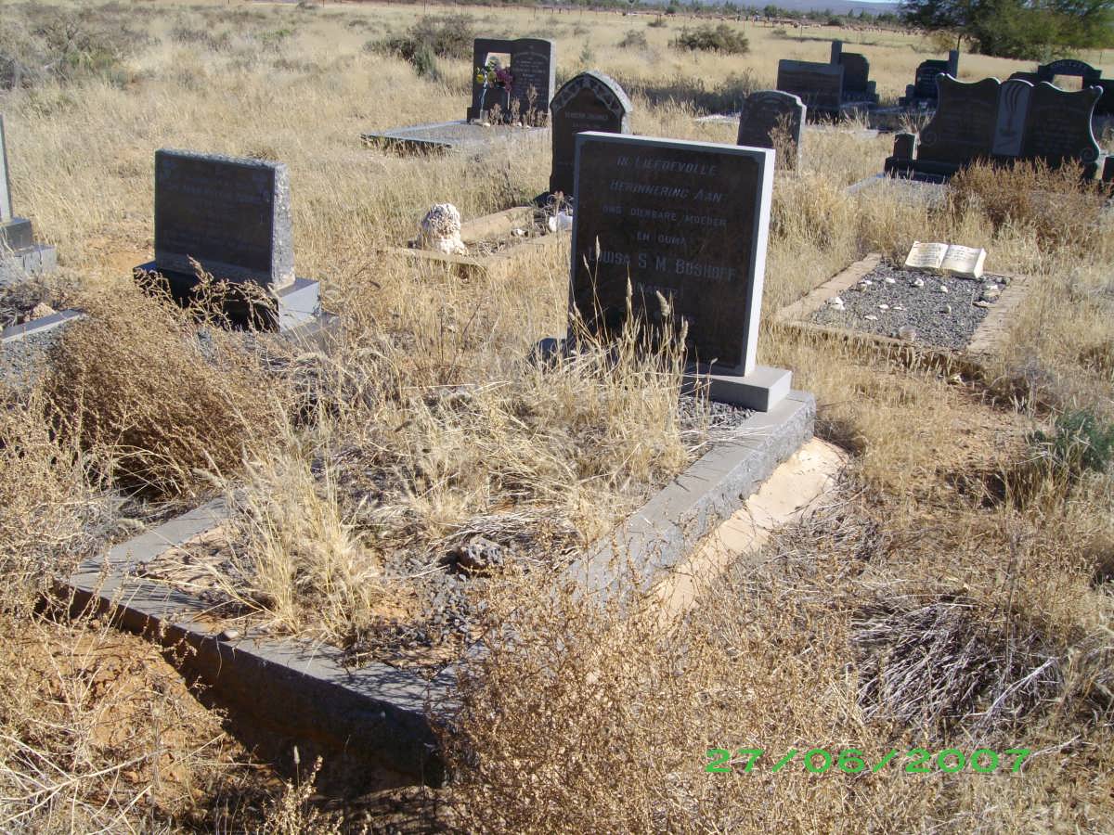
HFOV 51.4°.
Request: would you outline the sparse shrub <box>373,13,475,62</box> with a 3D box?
[{"bbox_3d":[-2.838,-8.441,25.672,2.443,0.977,2.199,1,20,-7],"label":"sparse shrub"}]

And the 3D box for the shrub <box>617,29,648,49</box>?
[{"bbox_3d":[2.647,-13.135,40.120,1.096,0.658,0.987,4,20,2],"label":"shrub"}]

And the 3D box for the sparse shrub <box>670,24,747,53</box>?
[{"bbox_3d":[5.303,-13.041,39.819,2.692,0.995,2.422,6,20,6],"label":"sparse shrub"}]

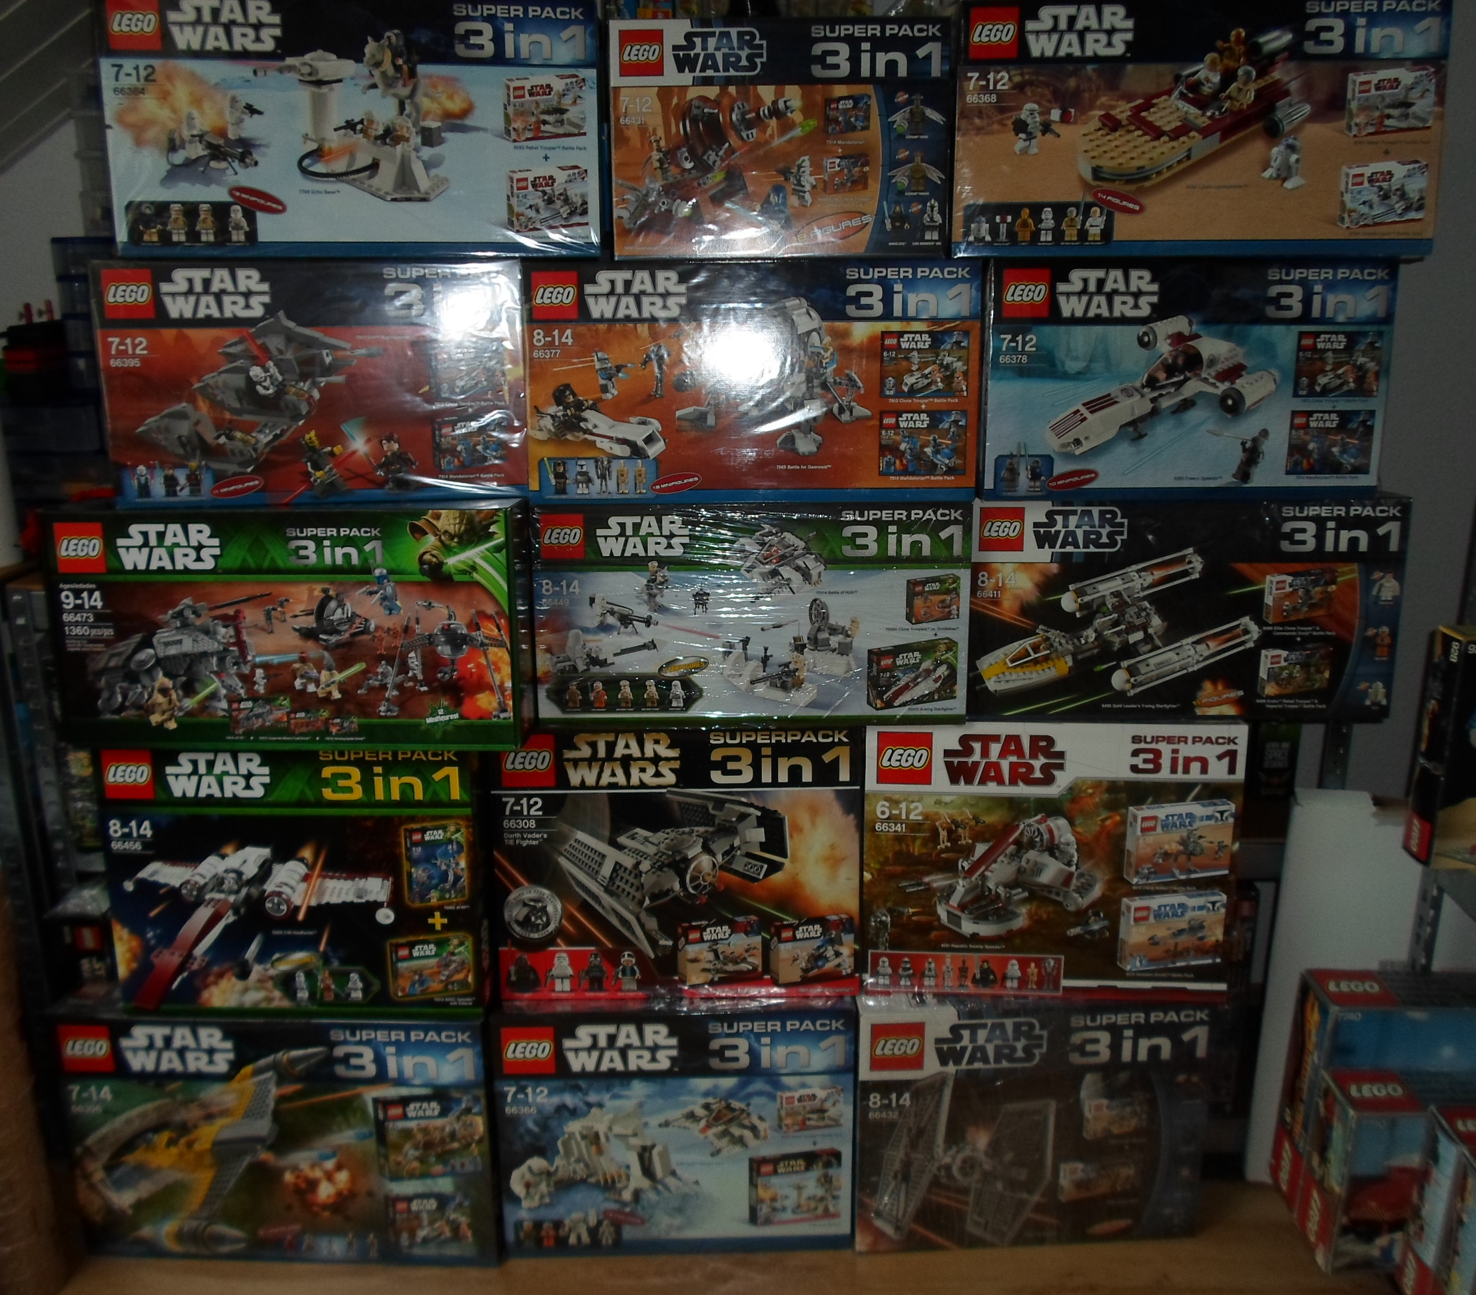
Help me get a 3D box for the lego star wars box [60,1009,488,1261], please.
[{"bbox_3d":[-0.602,0.645,1.686,0.564,0.356,0.095,0,11,2],"label":"lego star wars box"}]

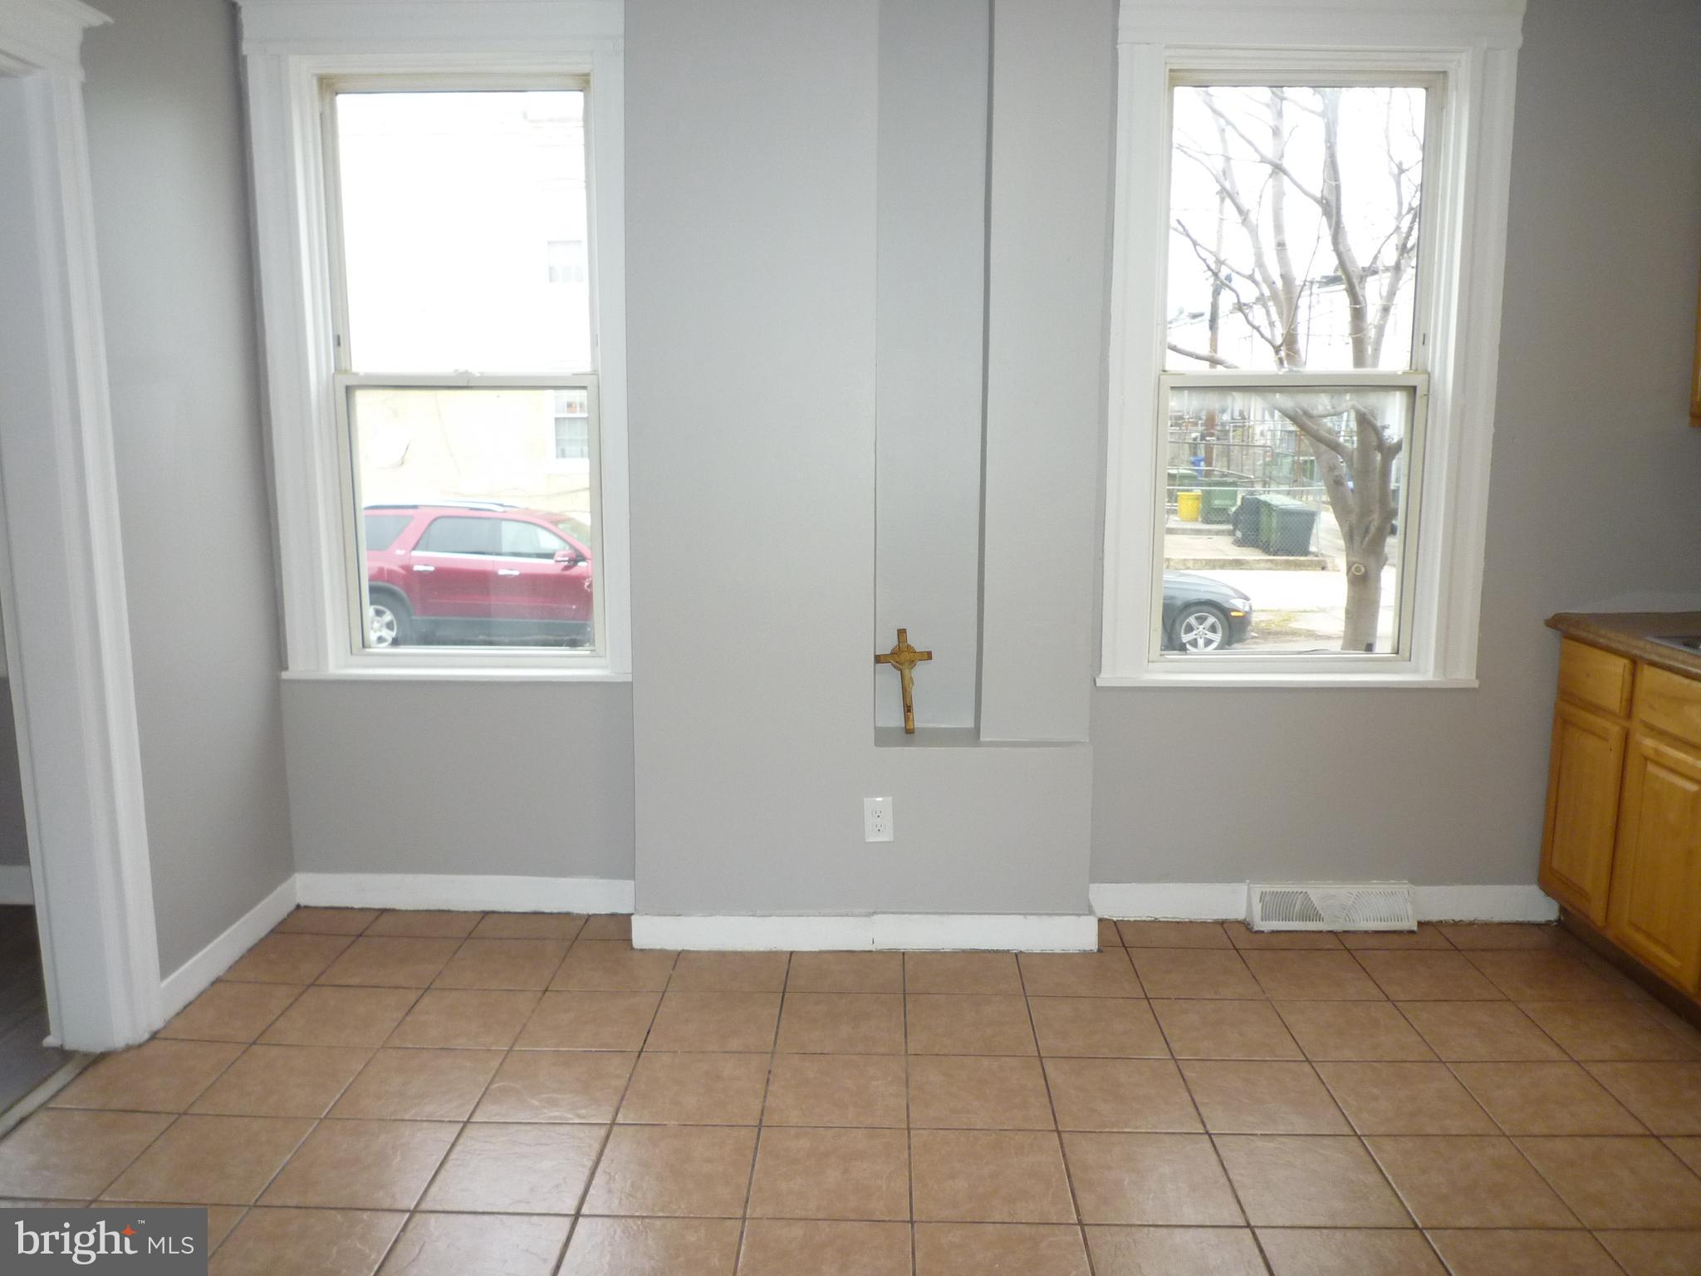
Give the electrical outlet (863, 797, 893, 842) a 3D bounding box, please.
[{"bbox_3d":[0.078,0.496,3.347,0.077,0.124,0.008,0,9,2],"label":"electrical outlet"}]

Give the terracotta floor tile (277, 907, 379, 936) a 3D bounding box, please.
[{"bbox_3d":[-1.531,0.838,3.607,0.267,0.010,0.190,0,9,2],"label":"terracotta floor tile"}]

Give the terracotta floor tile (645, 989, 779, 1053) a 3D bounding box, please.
[{"bbox_3d":[-0.327,0.939,2.994,0.301,0.010,0.301,0,9,2],"label":"terracotta floor tile"}]

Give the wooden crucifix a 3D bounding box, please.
[{"bbox_3d":[0.157,0.122,3.440,0.158,0.291,0.030,-5,-1,2],"label":"wooden crucifix"}]

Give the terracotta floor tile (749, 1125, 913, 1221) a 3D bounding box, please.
[{"bbox_3d":[-0.037,1.036,2.380,0.302,0.010,0.302,0,9,2],"label":"terracotta floor tile"}]

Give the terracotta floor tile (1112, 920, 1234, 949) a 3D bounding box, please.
[{"bbox_3d":[0.911,0.843,3.470,0.302,0.010,0.184,0,10,2],"label":"terracotta floor tile"}]

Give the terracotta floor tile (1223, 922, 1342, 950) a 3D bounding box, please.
[{"bbox_3d":[1.228,0.844,3.474,0.299,0.010,0.199,0,9,2],"label":"terracotta floor tile"}]

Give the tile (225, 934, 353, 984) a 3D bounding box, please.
[{"bbox_3d":[-1.529,0.879,3.360,0.261,0.010,0.301,0,9,2],"label":"tile"}]

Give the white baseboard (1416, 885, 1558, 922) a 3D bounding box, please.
[{"bbox_3d":[1.871,0.775,3.613,0.425,0.107,0.018,0,9,2],"label":"white baseboard"}]

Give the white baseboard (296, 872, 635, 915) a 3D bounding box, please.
[{"bbox_3d":[-1.137,0.766,3.675,1.044,0.110,0.015,0,9,2],"label":"white baseboard"}]

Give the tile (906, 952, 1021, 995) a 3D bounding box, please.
[{"bbox_3d":[0.298,0.894,3.256,0.302,0.010,0.256,0,9,2],"label":"tile"}]

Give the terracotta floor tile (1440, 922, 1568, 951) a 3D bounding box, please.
[{"bbox_3d":[1.837,0.845,3.471,0.299,0.010,0.199,0,9,2],"label":"terracotta floor tile"}]

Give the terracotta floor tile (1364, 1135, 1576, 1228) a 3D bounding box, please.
[{"bbox_3d":[1.183,1.043,2.356,0.301,0.010,0.301,0,9,2],"label":"terracotta floor tile"}]

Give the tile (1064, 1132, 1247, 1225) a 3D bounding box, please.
[{"bbox_3d":[0.572,1.038,2.356,0.302,0.010,0.299,0,10,2],"label":"tile"}]

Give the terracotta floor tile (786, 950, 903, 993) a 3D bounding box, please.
[{"bbox_3d":[-0.010,0.890,3.276,0.301,0.010,0.280,0,9,2],"label":"terracotta floor tile"}]

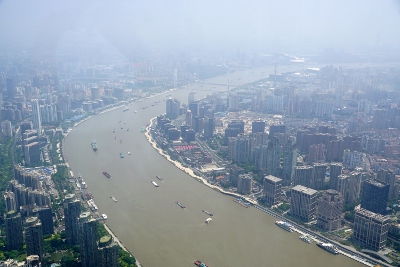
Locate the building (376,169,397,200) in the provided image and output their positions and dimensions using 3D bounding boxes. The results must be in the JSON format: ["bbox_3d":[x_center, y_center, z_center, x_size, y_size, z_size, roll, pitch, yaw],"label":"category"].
[{"bbox_3d":[585.200,160.800,1353.600,43.900,91.200,26.000,9,18,29],"label":"building"}]

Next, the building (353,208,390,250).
[{"bbox_3d":[419.980,233.150,1067.380,32.000,74.000,71.000,-13,21,-41],"label":"building"}]

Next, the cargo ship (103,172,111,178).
[{"bbox_3d":[-325.700,146.300,1519.600,11.000,7.000,56.000,-12,20,-38],"label":"cargo ship"}]

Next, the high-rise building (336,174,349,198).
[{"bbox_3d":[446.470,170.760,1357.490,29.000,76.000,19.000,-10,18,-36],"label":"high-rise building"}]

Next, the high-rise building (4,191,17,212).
[{"bbox_3d":[-523.900,198.000,1198.700,23.000,71.300,26.000,-5,16,-19],"label":"high-rise building"}]

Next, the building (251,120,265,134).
[{"bbox_3d":[259.280,-7.690,1921.750,53.080,85.000,26.540,3,15,8],"label":"building"}]

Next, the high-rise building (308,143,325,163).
[{"bbox_3d":[457.000,75.900,1692.900,46.700,72.400,26.000,-1,15,-8],"label":"high-rise building"}]

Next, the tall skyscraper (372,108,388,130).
[{"bbox_3d":[939.980,-74.540,2256.680,63.000,100.000,22.000,0,15,0],"label":"tall skyscraper"}]

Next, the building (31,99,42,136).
[{"bbox_3d":[-801.070,-82.290,2121.560,27.000,163.000,26.000,0,15,-2],"label":"building"}]

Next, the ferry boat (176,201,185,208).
[{"bbox_3d":[-60.110,214.830,1315.640,9.500,8.000,46.000,-8,17,-29],"label":"ferry boat"}]

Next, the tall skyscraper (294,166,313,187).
[{"bbox_3d":[343.200,146.900,1428.000,48.300,72.300,24.000,-1,15,-8],"label":"tall skyscraper"}]

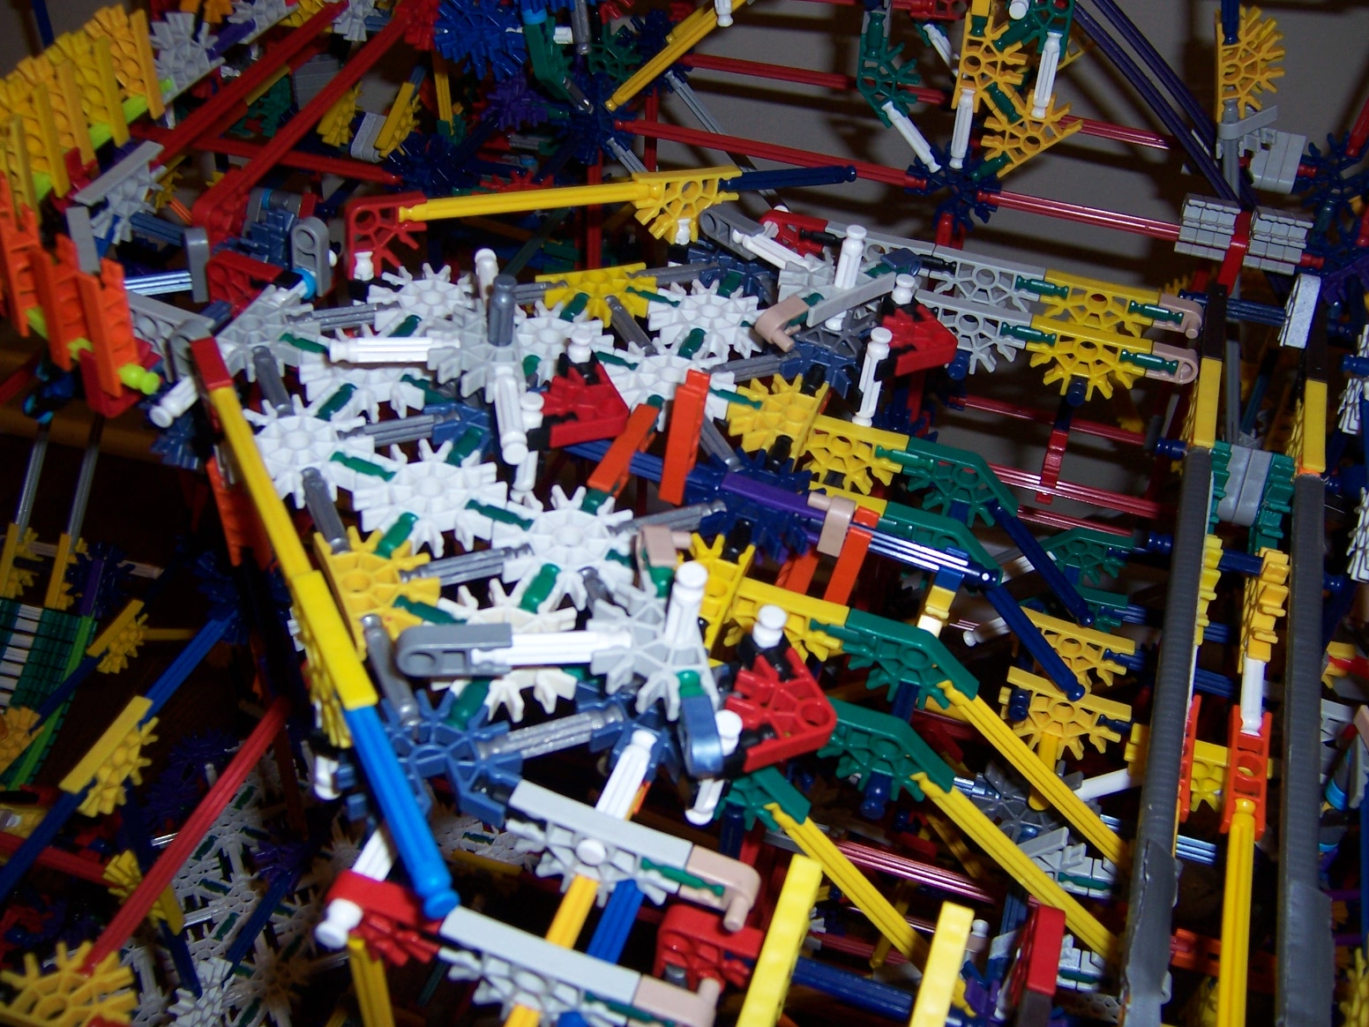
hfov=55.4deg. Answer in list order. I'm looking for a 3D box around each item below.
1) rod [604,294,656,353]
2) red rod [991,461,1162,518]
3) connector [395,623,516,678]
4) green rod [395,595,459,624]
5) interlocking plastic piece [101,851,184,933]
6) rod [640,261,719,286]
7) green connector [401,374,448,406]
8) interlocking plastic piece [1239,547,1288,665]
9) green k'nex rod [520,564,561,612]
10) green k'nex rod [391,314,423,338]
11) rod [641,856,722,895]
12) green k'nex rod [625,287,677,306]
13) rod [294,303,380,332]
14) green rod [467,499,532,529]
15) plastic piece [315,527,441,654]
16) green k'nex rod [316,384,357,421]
[{"bbox_3d":[-0.016,-0.056,0.397,0.006,0.006,0.034,-13,47,-25],"label":"rod"},{"bbox_3d":[0.149,-0.007,0.487,0.122,0.006,0.006,14,37,16],"label":"red rod"},{"bbox_3d":[-0.046,0.029,0.263,0.024,0.009,0.006,-3,44,-15],"label":"connector"},{"bbox_3d":[-0.059,0.025,0.302,0.017,0.006,0.006,19,42,9],"label":"green rod"},{"bbox_3d":[-0.172,0.118,0.415,0.023,0.036,0.006,19,42,9],"label":"interlocking plastic piece"},{"bbox_3d":[-0.004,-0.078,0.425,0.033,0.006,0.006,-13,47,-24],"label":"rod"},{"bbox_3d":[-0.070,-0.033,0.362,0.017,0.006,0.006,19,42,9],"label":"green connector"},{"bbox_3d":[0.176,0.025,0.395,0.006,0.024,0.037,15,54,13],"label":"interlocking plastic piece"},{"bbox_3d":[-0.035,0.019,0.312,0.006,0.006,0.017,19,42,9],"label":"green k'nex rod"},{"bbox_3d":[-0.081,-0.051,0.379,0.006,0.006,0.017,19,42,9],"label":"green k'nex rod"},{"bbox_3d":[0.000,0.070,0.257,0.017,0.006,0.006,19,42,9],"label":"rod"},{"bbox_3d":[-0.010,-0.068,0.410,0.018,0.006,0.006,19,42,8],"label":"green k'nex rod"},{"bbox_3d":[-0.098,-0.057,0.378,0.033,0.006,0.006,-13,47,-24],"label":"rod"},{"bbox_3d":[-0.047,0.002,0.329,0.017,0.006,0.006,19,42,9],"label":"green rod"},{"bbox_3d":[-0.069,0.017,0.303,0.023,0.006,0.037,-13,47,-24],"label":"plastic piece"},{"bbox_3d":[-0.091,-0.027,0.343,0.006,0.006,0.017,19,42,9],"label":"green k'nex rod"}]

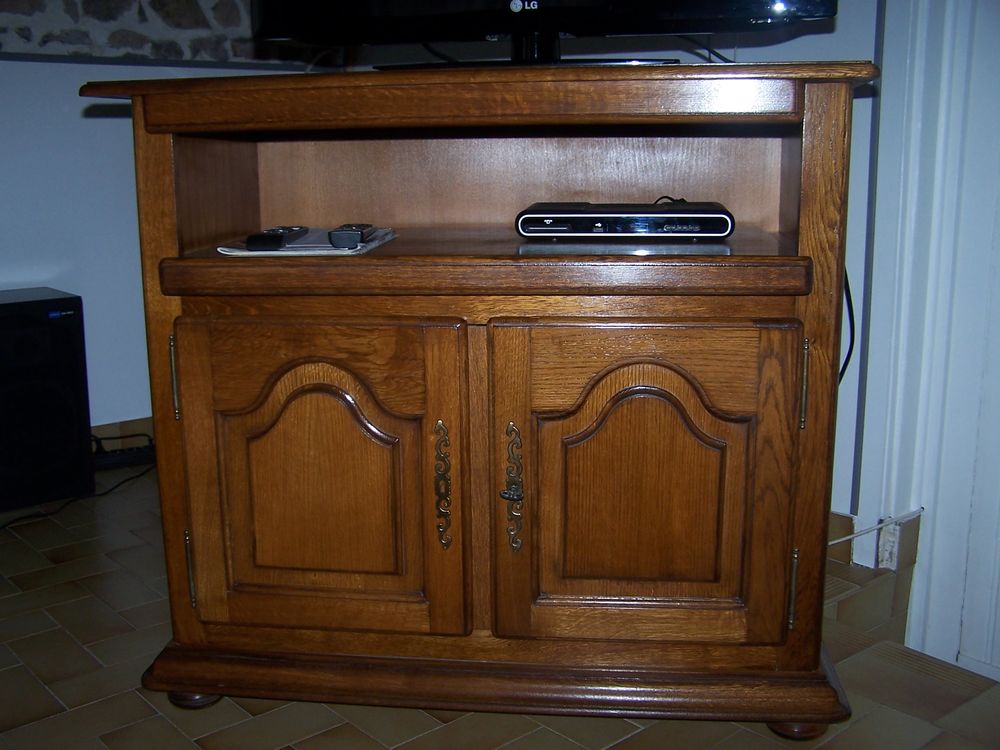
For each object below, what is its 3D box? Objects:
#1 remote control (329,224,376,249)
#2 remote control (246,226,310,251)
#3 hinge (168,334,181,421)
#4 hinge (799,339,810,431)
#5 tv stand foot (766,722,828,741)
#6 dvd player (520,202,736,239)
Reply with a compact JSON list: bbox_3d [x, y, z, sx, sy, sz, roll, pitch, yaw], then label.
[{"bbox_3d":[-0.200,-0.194,1.519,0.045,0.022,0.165,0,12,2],"label":"remote control"},{"bbox_3d":[-0.302,-0.190,1.512,0.048,0.020,0.175,0,12,2],"label":"remote control"},{"bbox_3d":[-0.452,0.004,1.525,0.008,0.121,0.009,1,12,7],"label":"hinge"},{"bbox_3d":[0.396,0.013,1.427,0.008,0.121,0.009,1,12,7],"label":"hinge"},{"bbox_3d":[0.419,0.483,1.551,0.087,0.042,0.087,1,12,7],"label":"tv stand foot"},{"bbox_3d":[0.186,-0.230,1.642,0.309,0.044,0.175,1,12,7],"label":"dvd player"}]

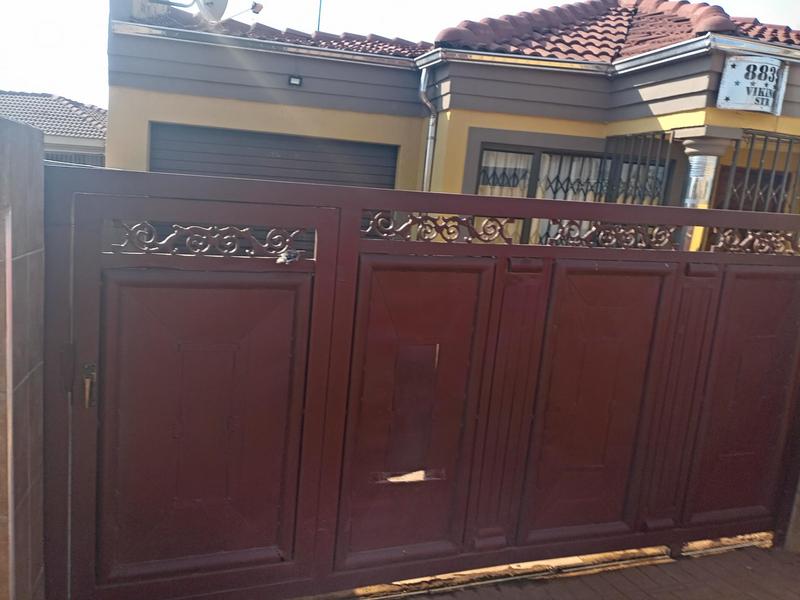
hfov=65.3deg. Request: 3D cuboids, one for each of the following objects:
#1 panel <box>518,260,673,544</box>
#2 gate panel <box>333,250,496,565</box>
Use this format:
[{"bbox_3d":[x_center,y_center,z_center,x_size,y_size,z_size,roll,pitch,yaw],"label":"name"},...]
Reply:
[{"bbox_3d":[0.902,0.468,2.800,0.645,1.270,0.050,1,9,-19],"label":"panel"},{"bbox_3d":[0.072,0.460,2.510,0.570,1.270,0.050,1,9,-19],"label":"gate panel"}]

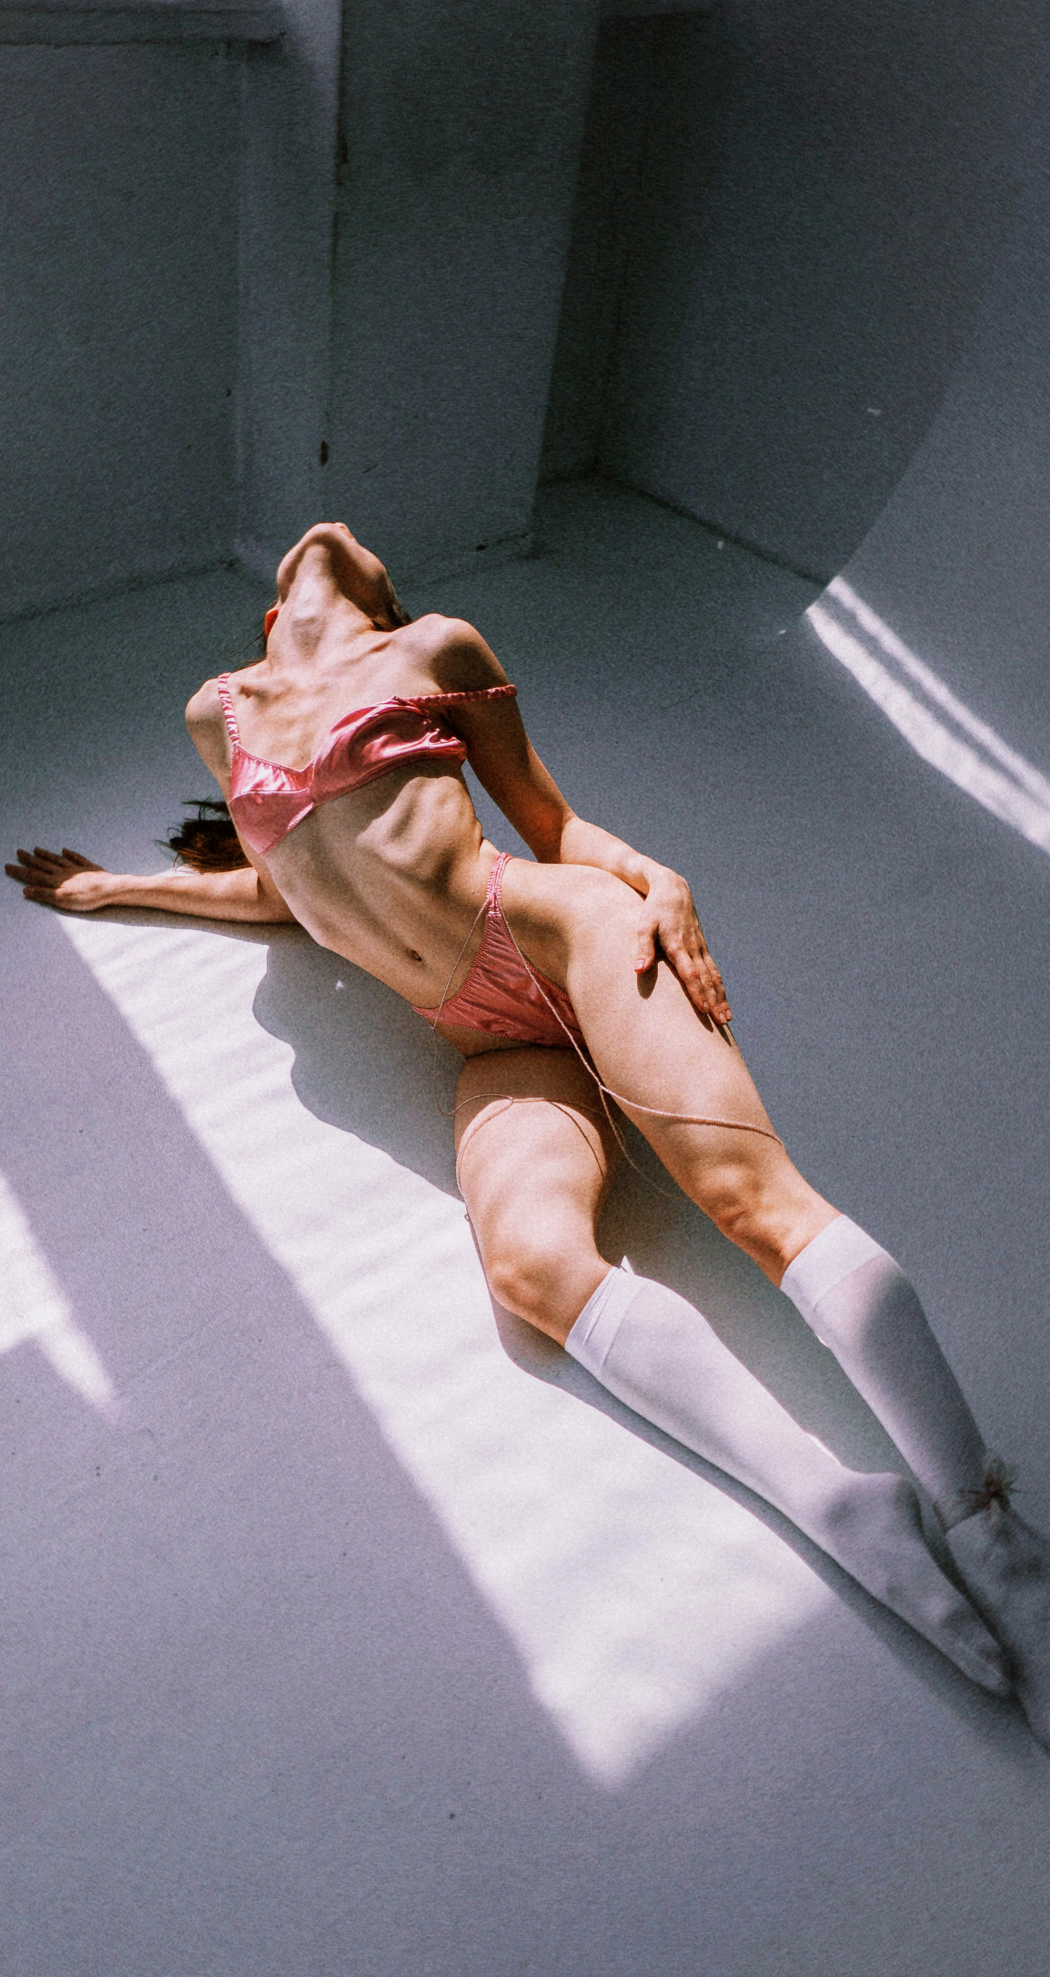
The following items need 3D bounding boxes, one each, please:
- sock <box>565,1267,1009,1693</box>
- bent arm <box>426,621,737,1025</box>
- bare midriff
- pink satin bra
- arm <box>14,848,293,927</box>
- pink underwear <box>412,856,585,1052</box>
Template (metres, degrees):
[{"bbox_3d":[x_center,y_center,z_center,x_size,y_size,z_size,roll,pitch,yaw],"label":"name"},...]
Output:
[{"bbox_3d":[0.269,0.484,1.746,0.542,0.110,0.120,40,14,24],"label":"sock"},{"bbox_3d":[0.079,-0.195,2.269,0.130,0.210,0.610,-36,78,-13],"label":"bent arm"},{"bbox_3d":[-0.153,-0.126,2.218,0.260,0.260,0.170,52,9,11],"label":"bare midriff"},{"bbox_3d":[-0.201,-0.290,2.254,0.310,0.180,0.190,-27,65,10],"label":"pink satin bra"},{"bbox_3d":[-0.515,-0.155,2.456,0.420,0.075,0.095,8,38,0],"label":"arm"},{"bbox_3d":[-0.026,-0.038,2.211,0.190,0.270,0.180,44,10,3],"label":"pink underwear"}]

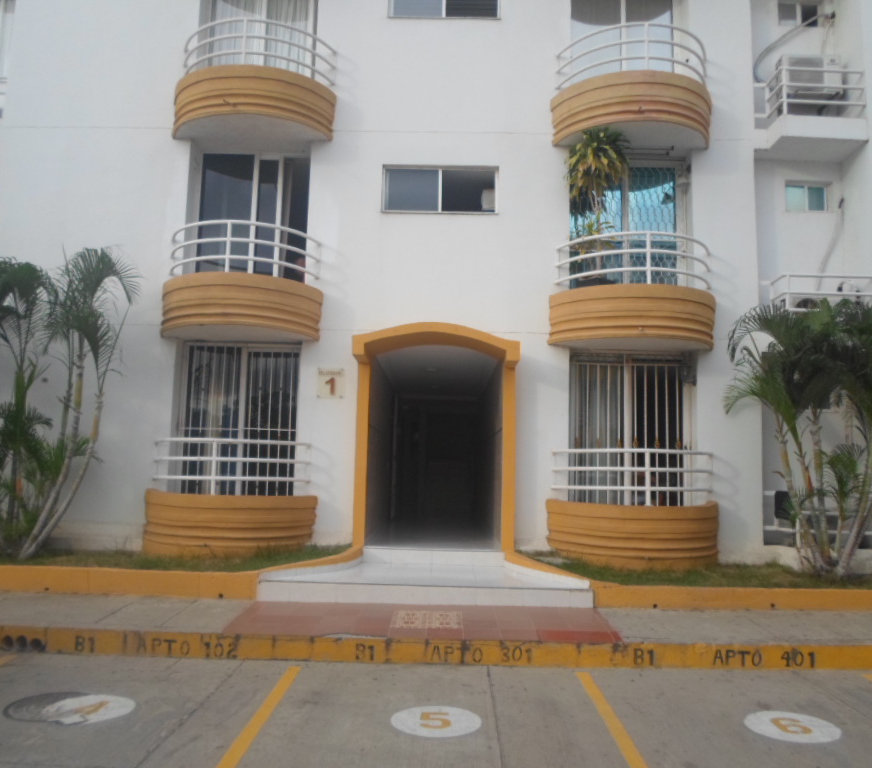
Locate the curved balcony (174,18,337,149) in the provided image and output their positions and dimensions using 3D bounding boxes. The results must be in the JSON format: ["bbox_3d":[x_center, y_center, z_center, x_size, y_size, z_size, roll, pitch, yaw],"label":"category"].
[{"bbox_3d":[-2.530,-4.065,9.969,2.241,1.334,0.847,1,-8,1],"label":"curved balcony"}]

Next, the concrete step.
[{"bbox_3d":[-0.047,2.165,8.440,3.355,0.373,2.088,1,-8,1],"label":"concrete step"}]

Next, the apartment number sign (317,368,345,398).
[{"bbox_3d":[-1.397,-0.016,9.801,0.378,0.398,0.030,1,-8,1],"label":"apartment number sign"}]

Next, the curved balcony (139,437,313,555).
[{"bbox_3d":[-2.671,1.396,9.211,2.241,1.386,0.847,1,-8,1],"label":"curved balcony"}]

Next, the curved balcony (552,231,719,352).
[{"bbox_3d":[2.616,-1.181,9.494,2.241,1.334,0.847,1,-8,1],"label":"curved balcony"}]

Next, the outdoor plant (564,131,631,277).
[{"bbox_3d":[2.106,-2.364,9.604,0.820,2.068,0.800,1,-8,1],"label":"outdoor plant"}]

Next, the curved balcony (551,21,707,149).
[{"bbox_3d":[2.693,-3.948,9.878,2.241,1.334,0.847,1,-8,1],"label":"curved balcony"}]

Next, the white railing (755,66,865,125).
[{"bbox_3d":[5.060,-3.853,10.023,1.261,0.708,0.466,1,-8,1],"label":"white railing"}]

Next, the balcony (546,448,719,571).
[{"bbox_3d":[2.532,1.527,9.118,2.241,1.386,0.847,1,-8,1],"label":"balcony"}]

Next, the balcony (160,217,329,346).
[{"bbox_3d":[-2.605,-1.332,9.589,2.241,1.334,0.847,1,-8,1],"label":"balcony"}]

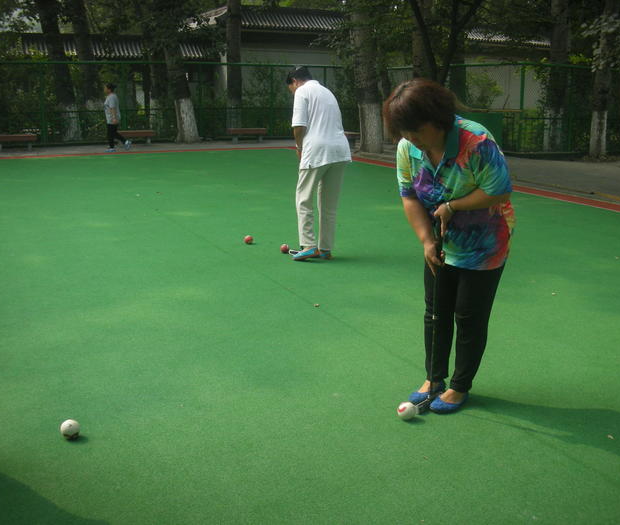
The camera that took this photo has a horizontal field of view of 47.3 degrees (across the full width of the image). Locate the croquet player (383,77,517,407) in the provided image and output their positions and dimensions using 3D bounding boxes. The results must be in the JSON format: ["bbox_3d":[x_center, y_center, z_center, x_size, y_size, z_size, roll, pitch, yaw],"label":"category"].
[{"bbox_3d":[0.575,-0.063,2.994,0.470,1.390,0.470,-12,18,-39],"label":"croquet player"}]

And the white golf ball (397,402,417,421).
[{"bbox_3d":[0.405,0.624,2.958,0.075,0.075,0.075,0,14,0],"label":"white golf ball"}]

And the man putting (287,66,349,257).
[{"bbox_3d":[0.075,-0.786,5.638,0.460,1.510,0.450,7,16,27],"label":"man putting"}]

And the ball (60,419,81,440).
[{"bbox_3d":[-0.950,0.662,2.805,0.075,0.075,0.075,0,14,0],"label":"ball"}]

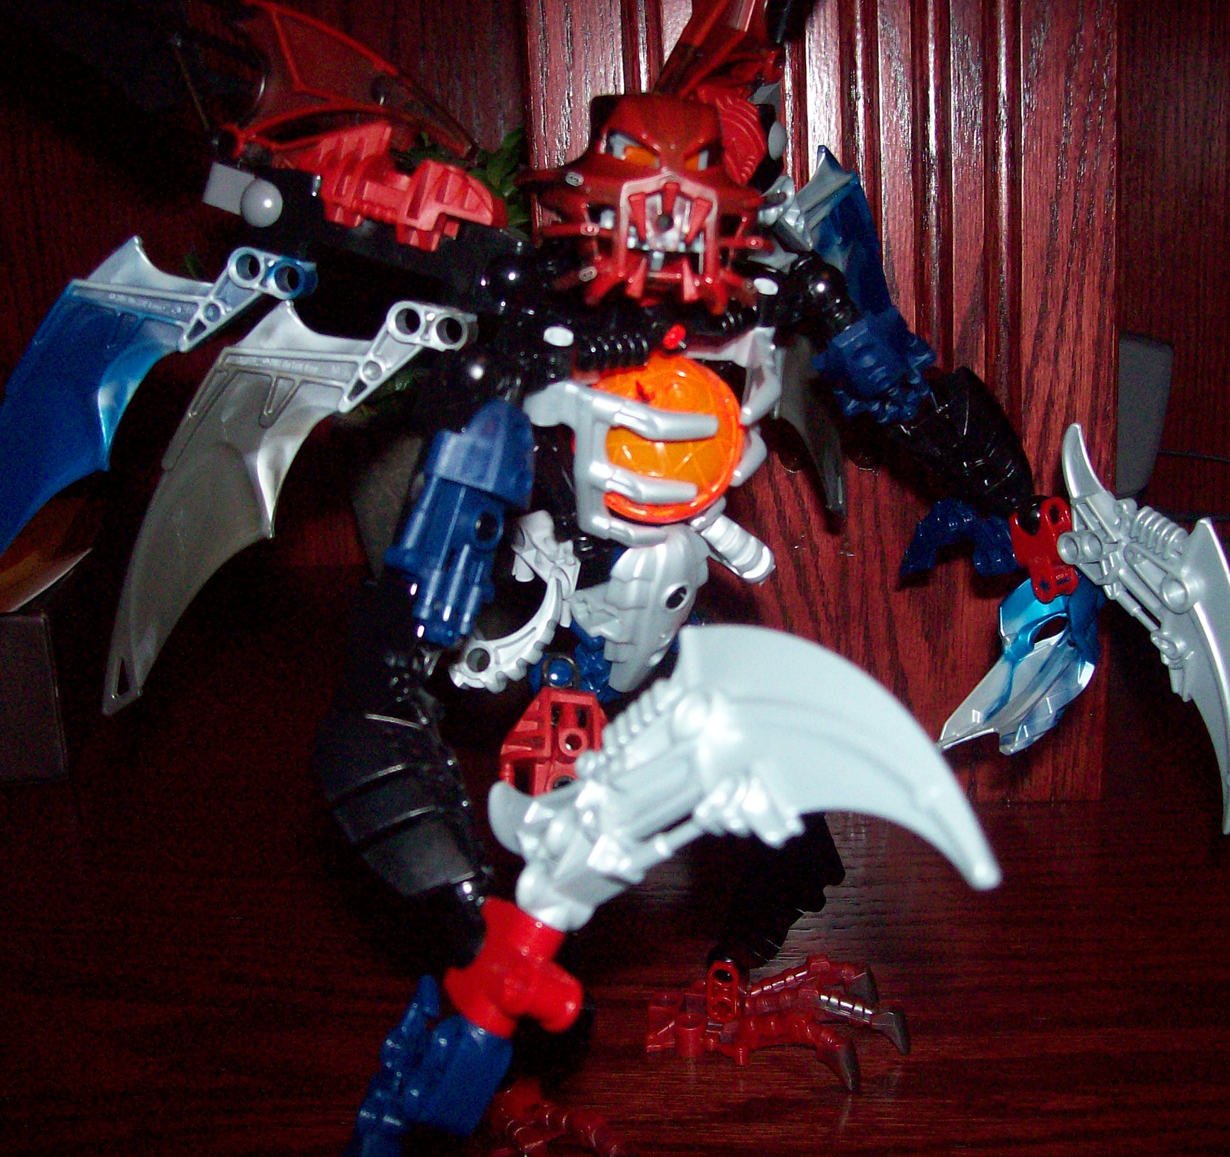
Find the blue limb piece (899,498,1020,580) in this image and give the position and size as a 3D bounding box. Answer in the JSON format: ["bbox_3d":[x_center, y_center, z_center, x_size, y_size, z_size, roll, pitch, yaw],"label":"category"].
[{"bbox_3d":[0.079,-0.009,0.369,0.026,0.017,0.015,4,16,29],"label":"blue limb piece"}]

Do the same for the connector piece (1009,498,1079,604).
[{"bbox_3d":[0.095,-0.006,0.356,0.015,0.024,0.010,-15,0,34],"label":"connector piece"}]

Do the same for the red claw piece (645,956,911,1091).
[{"bbox_3d":[0.039,0.108,0.395,0.063,0.022,0.038,-2,12,5],"label":"red claw piece"}]

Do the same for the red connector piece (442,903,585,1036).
[{"bbox_3d":[-0.015,0.058,0.236,0.021,0.017,0.011,32,3,33],"label":"red connector piece"}]

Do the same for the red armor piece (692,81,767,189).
[{"bbox_3d":[0.025,-0.097,0.350,0.018,0.021,0.032,2,15,20],"label":"red armor piece"}]

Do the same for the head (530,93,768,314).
[{"bbox_3d":[0.007,-0.079,0.338,0.047,0.044,0.038,0,12,-18],"label":"head"}]

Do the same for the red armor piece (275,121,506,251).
[{"bbox_3d":[-0.044,-0.079,0.320,0.047,0.019,0.023,16,13,-3],"label":"red armor piece"}]

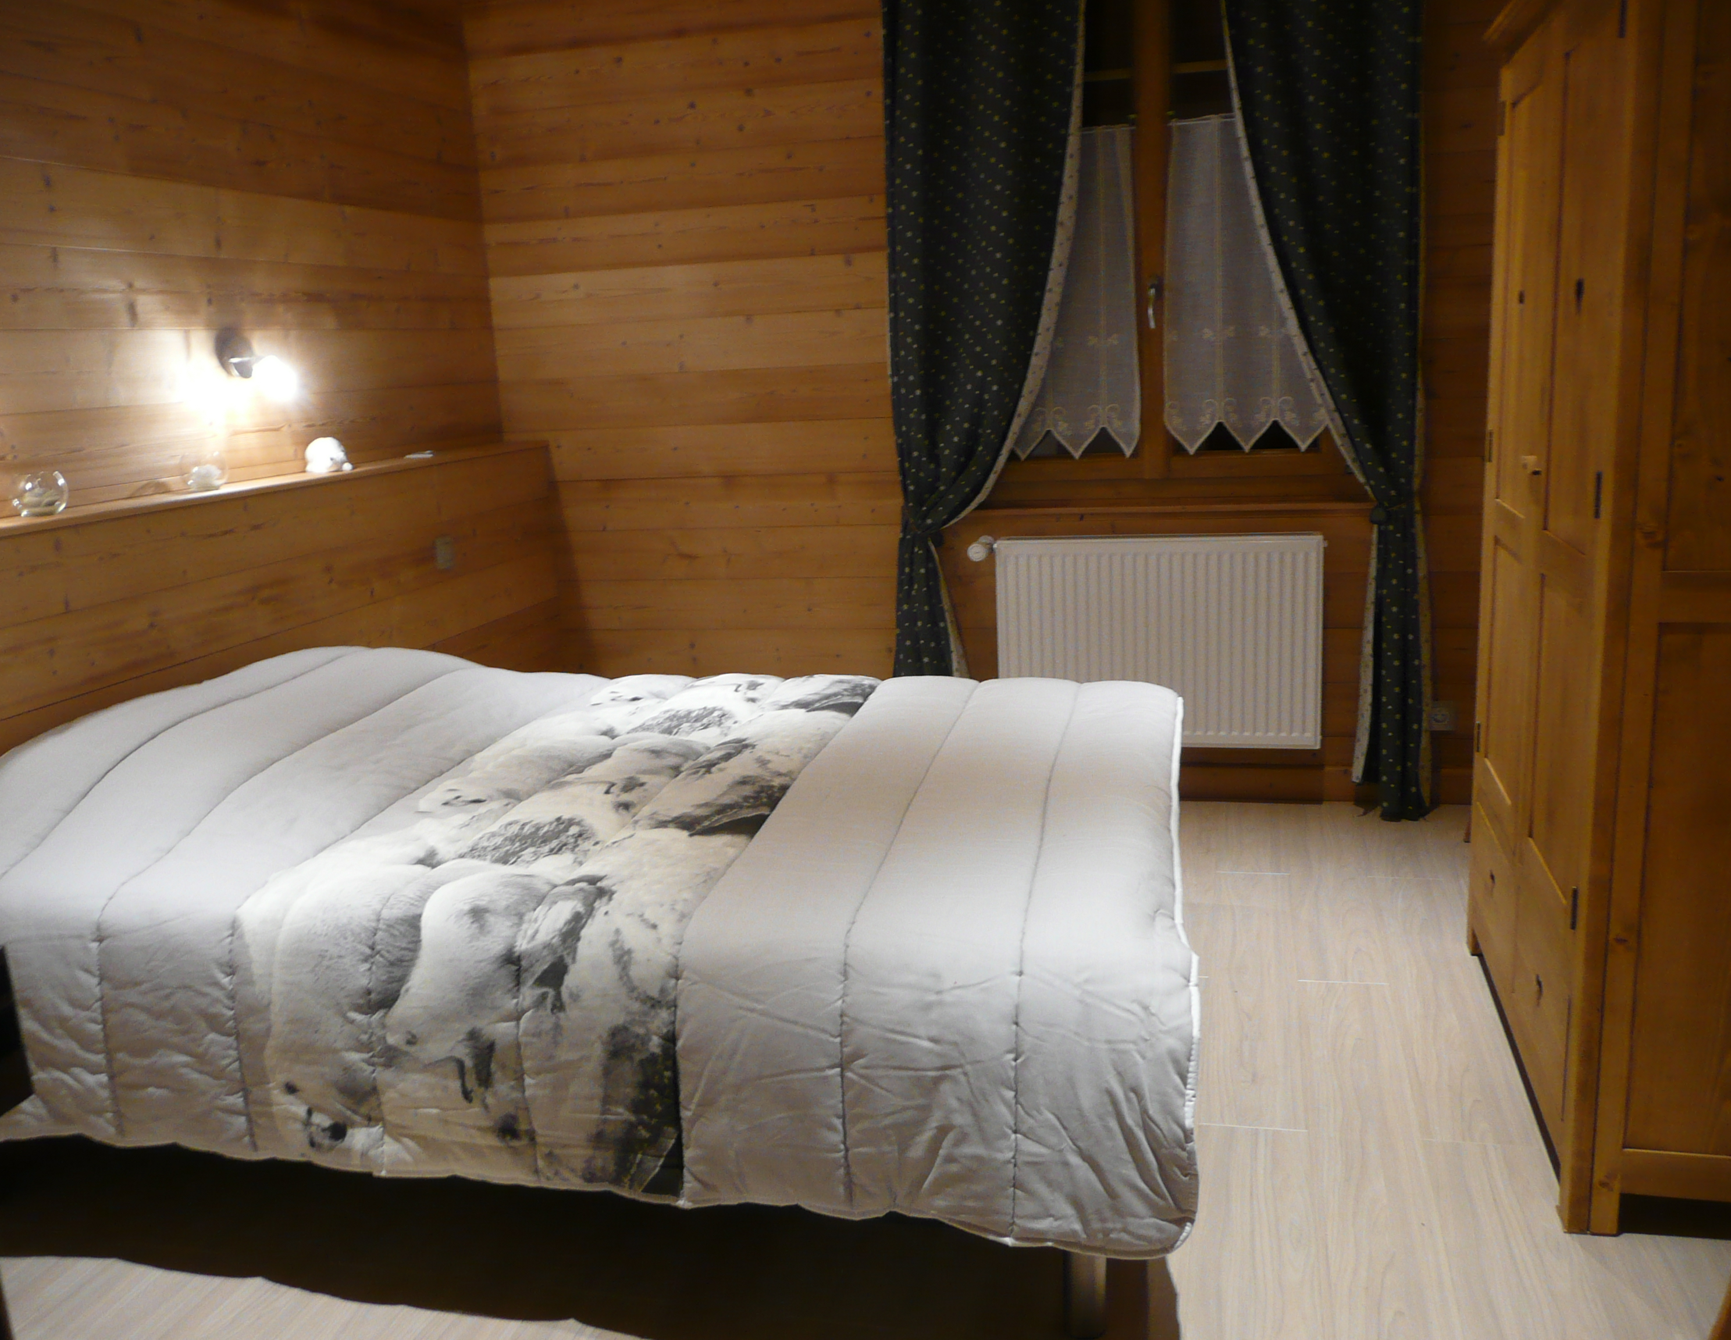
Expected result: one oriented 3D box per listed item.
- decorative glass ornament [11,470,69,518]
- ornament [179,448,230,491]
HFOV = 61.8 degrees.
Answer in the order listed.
[{"bbox_3d":[-1.590,-0.339,2.785,0.098,0.084,0.098,1,13,15],"label":"decorative glass ornament"},{"bbox_3d":[-1.470,-0.444,3.221,0.099,0.087,0.099,1,13,15],"label":"ornament"}]

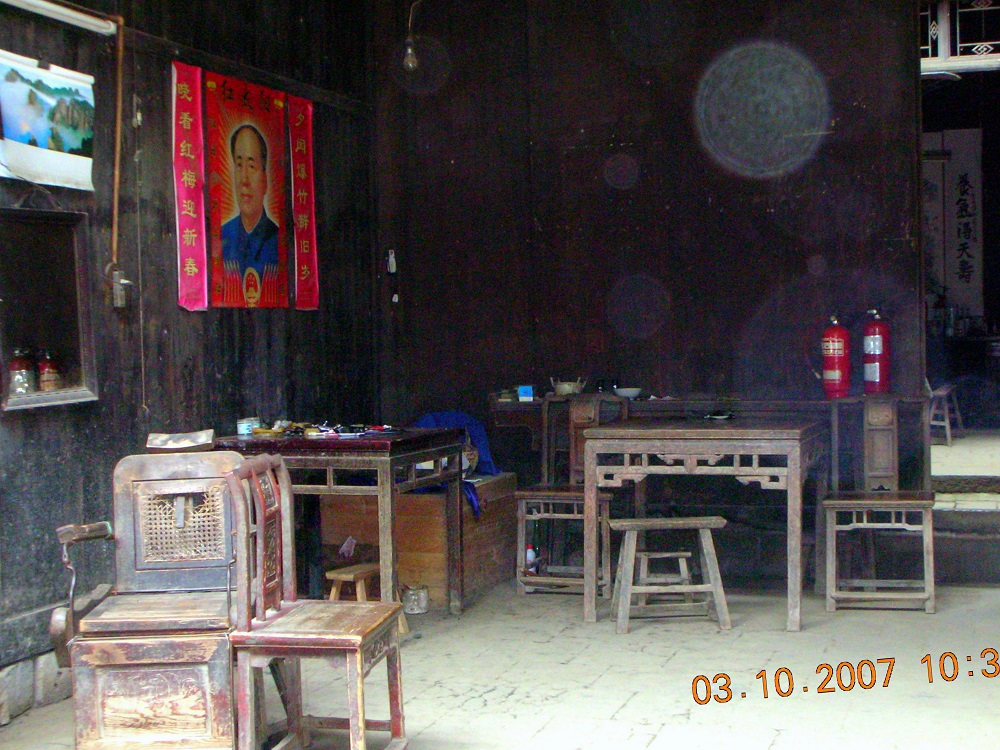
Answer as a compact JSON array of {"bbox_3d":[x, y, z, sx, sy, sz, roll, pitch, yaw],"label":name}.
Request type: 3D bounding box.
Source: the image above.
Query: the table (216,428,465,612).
[{"bbox_3d":[-0.693,0.686,5.964,0.882,0.847,0.694,-1,2,25],"label":"table"}]

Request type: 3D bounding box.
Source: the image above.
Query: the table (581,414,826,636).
[{"bbox_3d":[0.985,0.654,6.189,0.959,0.847,0.877,-1,2,22],"label":"table"}]

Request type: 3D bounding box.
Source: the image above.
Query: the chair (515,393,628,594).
[{"bbox_3d":[0.383,0.590,6.640,0.500,0.964,0.449,-1,2,23],"label":"chair"}]

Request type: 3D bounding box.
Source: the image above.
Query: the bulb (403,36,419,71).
[{"bbox_3d":[-0.381,-1.367,5.650,0.065,0.145,0.065,-2,2,0],"label":"bulb"}]

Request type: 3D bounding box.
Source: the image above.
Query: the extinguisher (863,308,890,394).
[{"bbox_3d":[1.837,-0.110,6.474,0.133,0.423,0.133,-1,2,35],"label":"extinguisher"}]

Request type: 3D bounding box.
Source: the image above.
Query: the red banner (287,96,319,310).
[{"bbox_3d":[-0.984,-0.864,6.735,0.020,1.063,0.228,-1,2,23],"label":"red banner"}]

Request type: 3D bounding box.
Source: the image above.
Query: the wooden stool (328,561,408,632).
[{"bbox_3d":[-0.560,0.979,5.684,0.224,0.306,0.357,-1,2,35],"label":"wooden stool"}]

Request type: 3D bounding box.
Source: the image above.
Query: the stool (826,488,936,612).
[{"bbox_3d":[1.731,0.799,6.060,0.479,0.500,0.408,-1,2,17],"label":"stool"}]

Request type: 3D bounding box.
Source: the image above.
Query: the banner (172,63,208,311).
[{"bbox_3d":[-1.355,-0.827,5.845,0.020,1.076,0.217,-1,2,23],"label":"banner"}]

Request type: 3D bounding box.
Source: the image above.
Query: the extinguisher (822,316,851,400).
[{"bbox_3d":[1.649,-0.091,6.520,0.138,0.413,0.133,-1,2,33],"label":"extinguisher"}]

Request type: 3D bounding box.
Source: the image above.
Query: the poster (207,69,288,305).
[{"bbox_3d":[-1.174,-0.851,6.279,0.020,1.064,0.665,-1,2,23],"label":"poster"}]

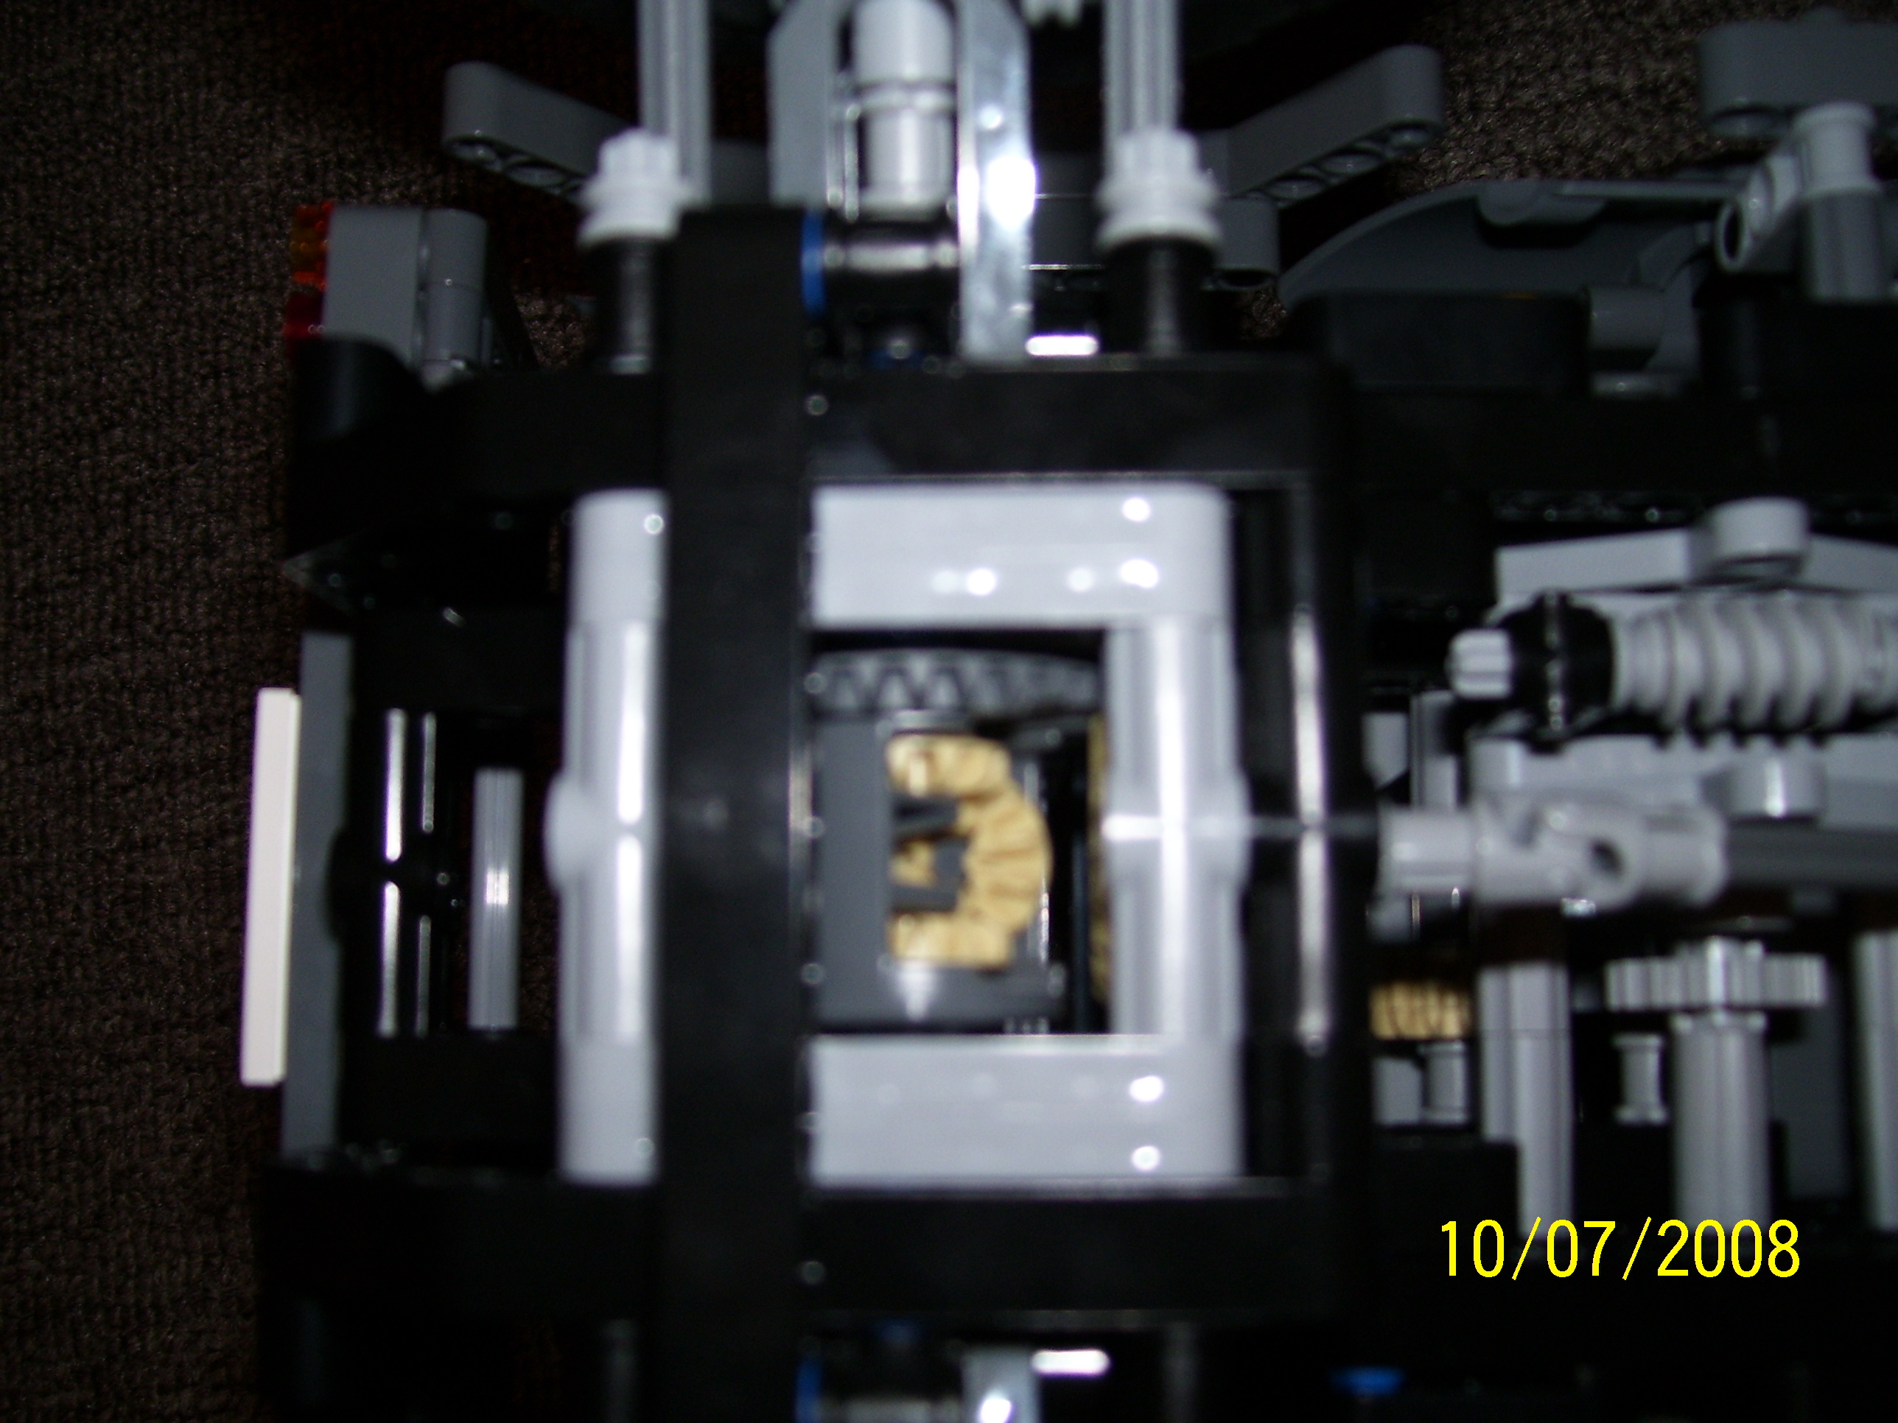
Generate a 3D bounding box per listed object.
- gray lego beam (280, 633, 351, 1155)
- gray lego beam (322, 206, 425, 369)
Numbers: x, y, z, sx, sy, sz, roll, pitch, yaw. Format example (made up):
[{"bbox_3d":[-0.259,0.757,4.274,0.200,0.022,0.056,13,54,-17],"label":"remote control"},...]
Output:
[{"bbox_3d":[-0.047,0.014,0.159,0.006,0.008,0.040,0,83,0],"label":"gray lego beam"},{"bbox_3d":[-0.057,-0.041,0.204,0.009,0.008,0.016,0,83,0],"label":"gray lego beam"}]

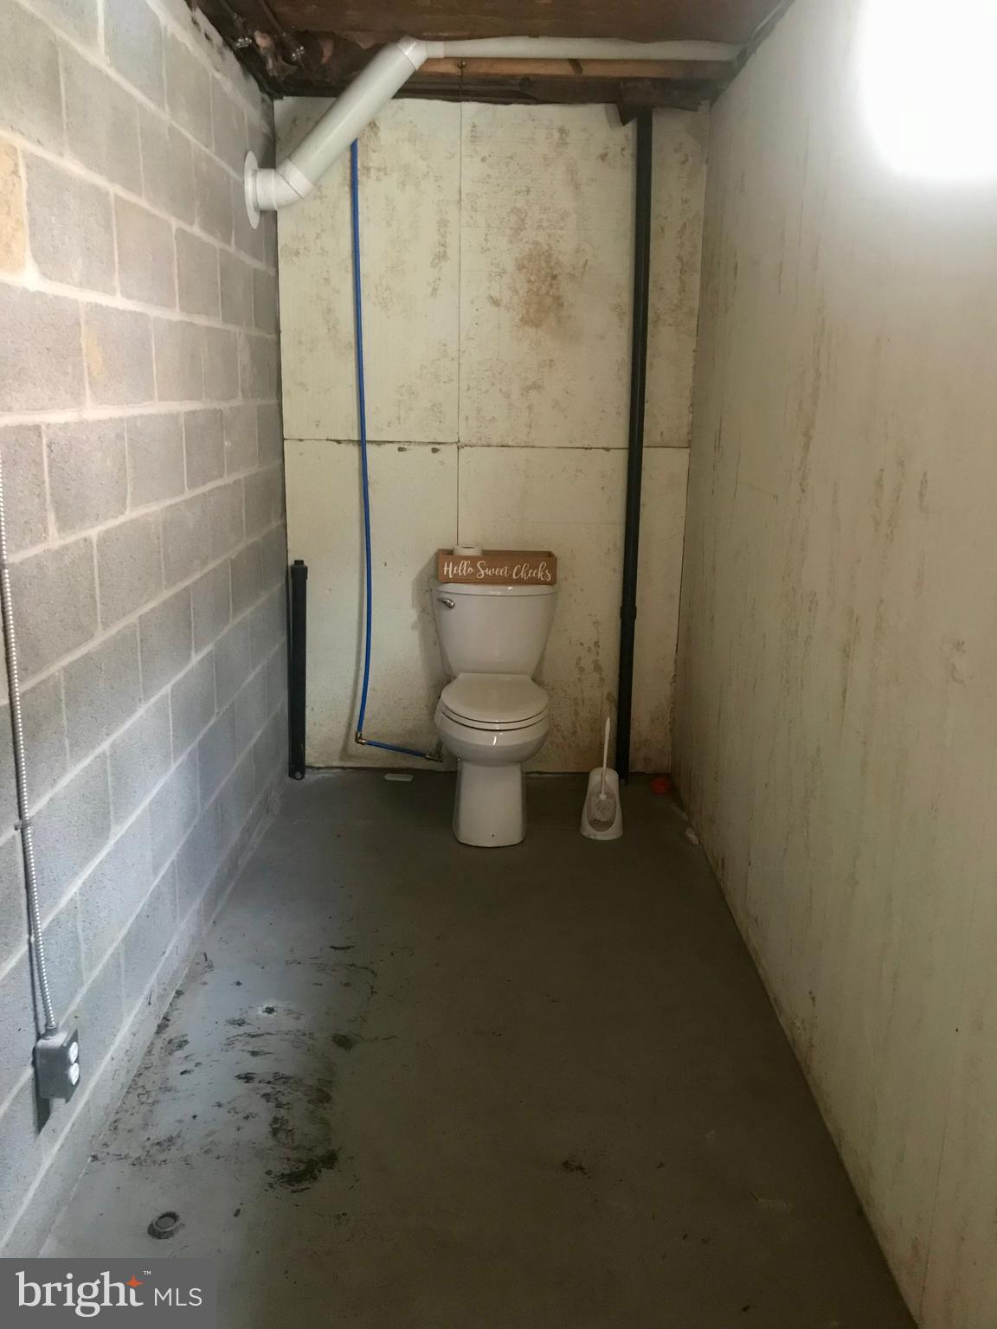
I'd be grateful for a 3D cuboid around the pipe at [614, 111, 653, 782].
[{"bbox_3d":[0.465,-0.659,3.701,0.062,2.277,0.060,0,15,0],"label":"pipe"}]

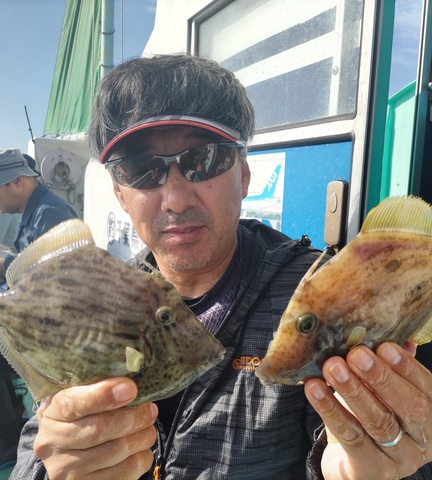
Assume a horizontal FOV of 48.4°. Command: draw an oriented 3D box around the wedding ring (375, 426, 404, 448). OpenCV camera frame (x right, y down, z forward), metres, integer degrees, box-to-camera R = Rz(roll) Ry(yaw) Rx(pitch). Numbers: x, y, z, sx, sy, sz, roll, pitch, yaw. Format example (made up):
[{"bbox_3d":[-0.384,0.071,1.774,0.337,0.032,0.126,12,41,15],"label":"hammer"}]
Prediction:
[{"bbox_3d":[0.121,0.138,0.342,0.021,0.004,0.021,-25,24,12],"label":"wedding ring"}]

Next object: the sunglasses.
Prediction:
[{"bbox_3d":[-0.038,-0.073,0.524,0.143,0.044,0.145,-8,7,0],"label":"sunglasses"}]

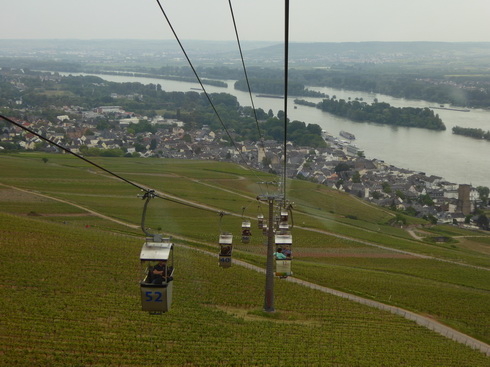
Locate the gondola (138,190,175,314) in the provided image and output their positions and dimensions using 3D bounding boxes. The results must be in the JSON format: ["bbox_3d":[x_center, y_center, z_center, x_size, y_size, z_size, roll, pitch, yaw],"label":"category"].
[{"bbox_3d":[-2.942,2.324,30.800,0.970,4.200,1.650,1,9,3],"label":"gondola"}]

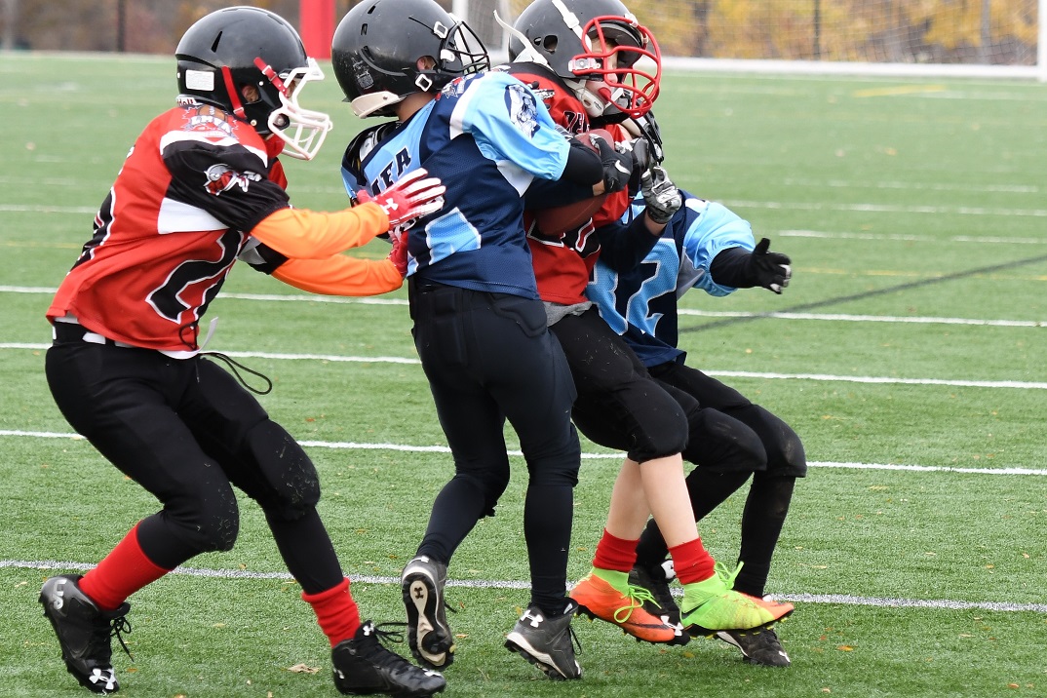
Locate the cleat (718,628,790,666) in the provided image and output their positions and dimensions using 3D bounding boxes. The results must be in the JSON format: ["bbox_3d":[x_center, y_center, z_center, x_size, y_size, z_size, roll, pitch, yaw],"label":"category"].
[{"bbox_3d":[0.491,0.609,9.230,0.235,0.125,0.095,31,0,-20],"label":"cleat"}]

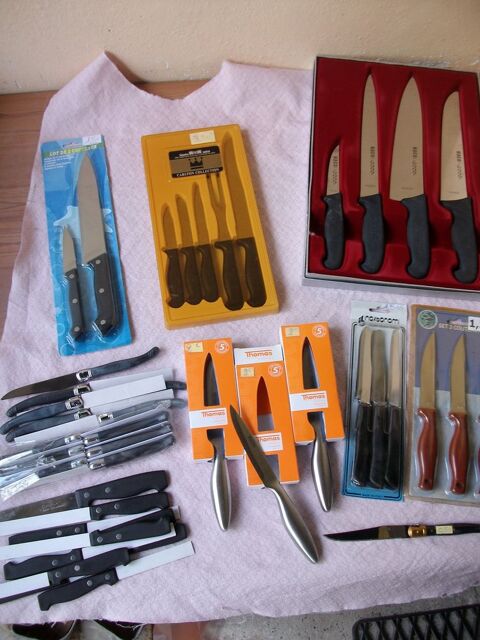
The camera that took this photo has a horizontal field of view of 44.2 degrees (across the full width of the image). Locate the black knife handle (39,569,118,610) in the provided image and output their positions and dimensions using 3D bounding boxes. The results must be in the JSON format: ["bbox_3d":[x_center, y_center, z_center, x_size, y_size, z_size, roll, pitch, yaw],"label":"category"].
[{"bbox_3d":[-0.192,0.323,0.711,0.094,0.015,0.022,-19,71,-9],"label":"black knife handle"}]

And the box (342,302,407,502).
[{"bbox_3d":[0.188,0.099,0.806,0.080,0.020,0.275,7,69,1],"label":"box"}]

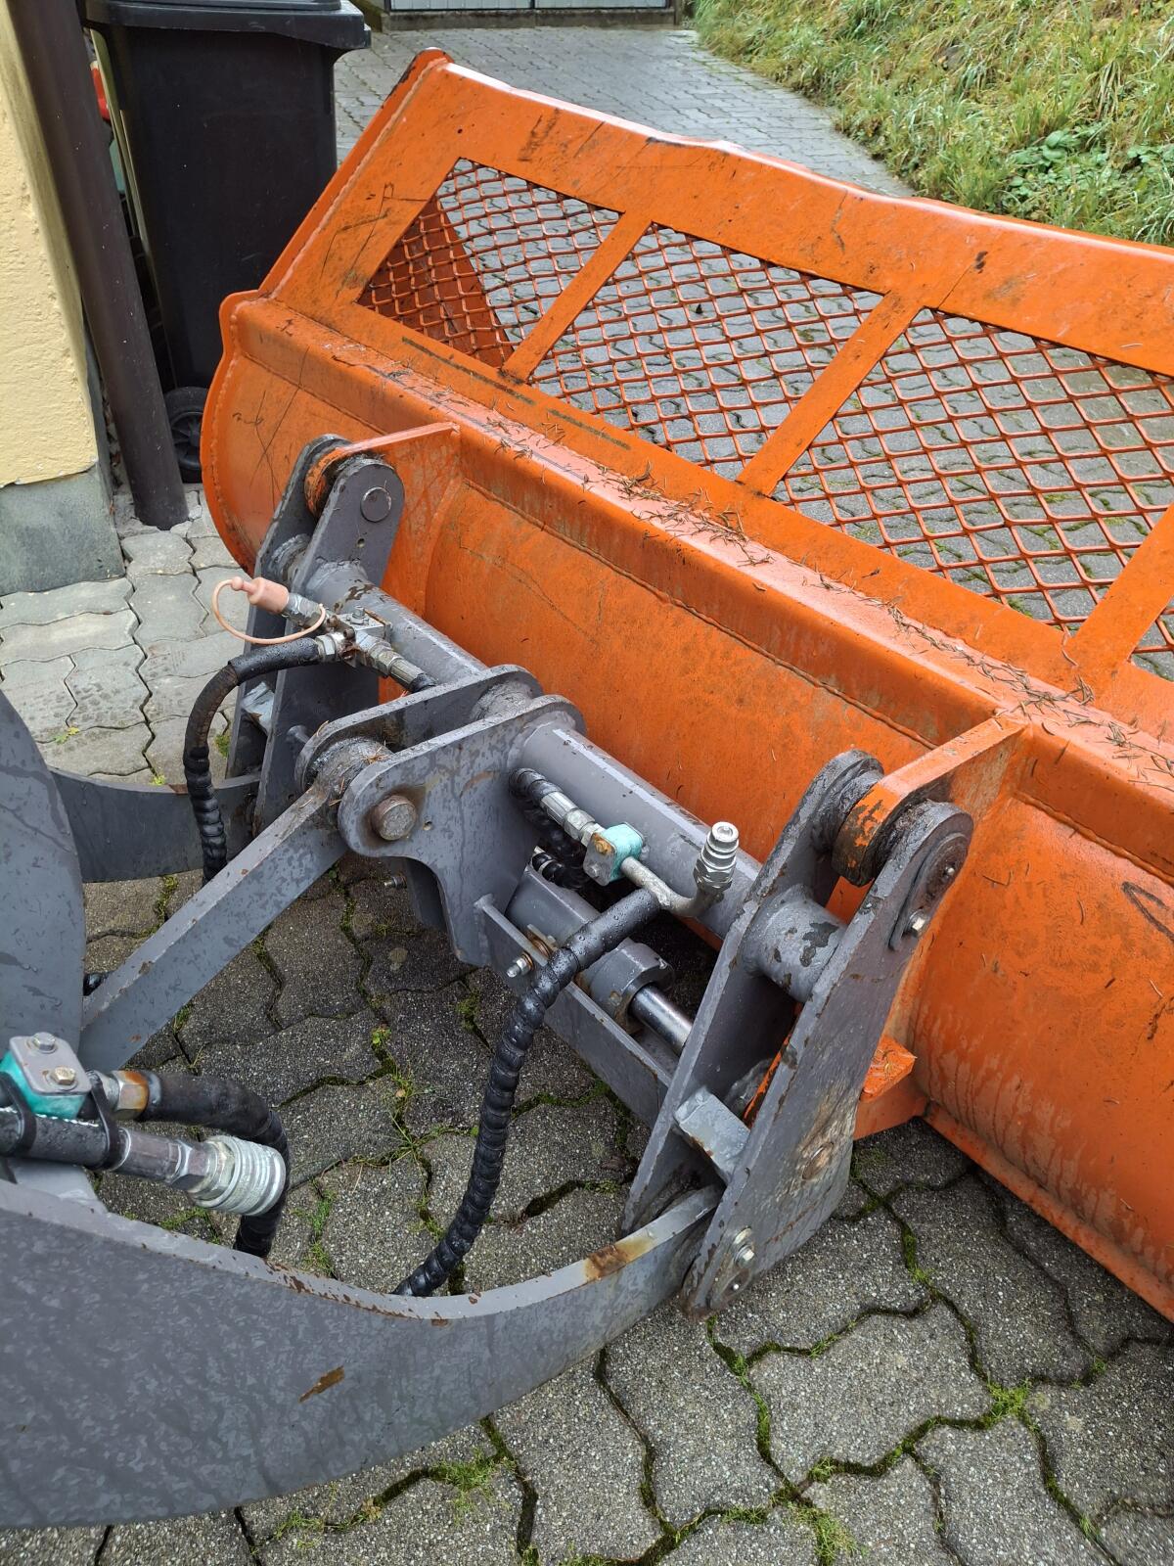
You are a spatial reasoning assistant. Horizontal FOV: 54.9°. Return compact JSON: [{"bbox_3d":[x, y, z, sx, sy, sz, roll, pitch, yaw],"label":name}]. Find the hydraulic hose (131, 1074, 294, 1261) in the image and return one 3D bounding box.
[{"bbox_3d":[-0.218,0.242,0.699,0.090,0.220,0.060,-5,39,-8],"label":"hydraulic hose"}]

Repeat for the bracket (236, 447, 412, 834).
[{"bbox_3d":[-0.332,-0.171,1.472,0.243,0.555,0.092,-16,40,-39],"label":"bracket"}]

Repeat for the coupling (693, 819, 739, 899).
[{"bbox_3d":[0.094,0.057,0.812,0.030,0.061,0.030,4,43,-4],"label":"coupling"}]

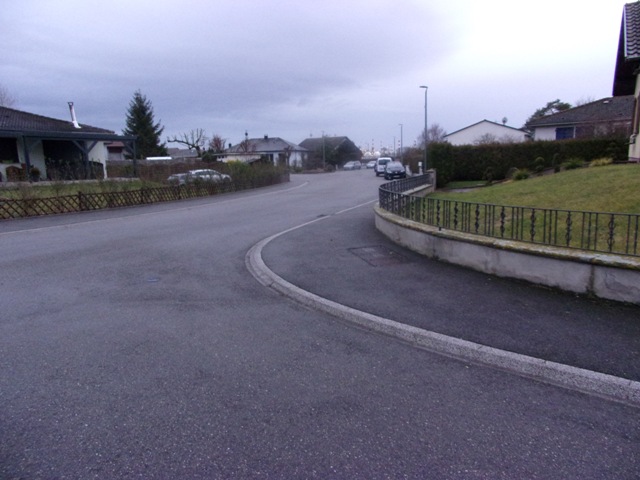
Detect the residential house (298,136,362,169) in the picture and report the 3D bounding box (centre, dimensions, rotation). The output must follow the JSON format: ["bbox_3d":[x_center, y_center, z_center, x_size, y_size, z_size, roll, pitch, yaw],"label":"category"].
[{"bbox_3d":[1.787,-14.726,78.645,9.000,5.500,8.800,6,11,31],"label":"residential house"}]

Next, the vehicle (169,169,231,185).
[{"bbox_3d":[-9.056,-4.510,34.735,4.400,1.460,1.780,-3,10,-17],"label":"vehicle"}]

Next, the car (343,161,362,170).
[{"bbox_3d":[5.100,-11.513,72.090,1.760,1.480,4.200,4,10,23],"label":"car"}]

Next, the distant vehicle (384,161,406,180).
[{"bbox_3d":[6.420,-5.924,39.567,1.760,1.470,4.100,1,10,6],"label":"distant vehicle"}]

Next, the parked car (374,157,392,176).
[{"bbox_3d":[6.450,-7.298,46.434,1.750,1.840,4.200,1,10,6],"label":"parked car"}]

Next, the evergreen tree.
[{"bbox_3d":[-17.426,-10.482,45.893,4.300,8.500,4.300,0,10,0],"label":"evergreen tree"}]

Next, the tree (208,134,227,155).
[{"bbox_3d":[-13.081,-11.032,58.985,2.400,5.000,2.400,0,10,0],"label":"tree"}]

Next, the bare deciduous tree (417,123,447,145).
[{"bbox_3d":[13.258,-10.856,54.958,3.500,6.000,3.500,0,10,0],"label":"bare deciduous tree"}]

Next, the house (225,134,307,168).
[{"bbox_3d":[-8.310,-13.258,71.794,11.500,4.900,8.200,3,10,17],"label":"house"}]

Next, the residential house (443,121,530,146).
[{"bbox_3d":[18.001,-9.604,49.085,8.600,5.200,9.000,5,11,29],"label":"residential house"}]

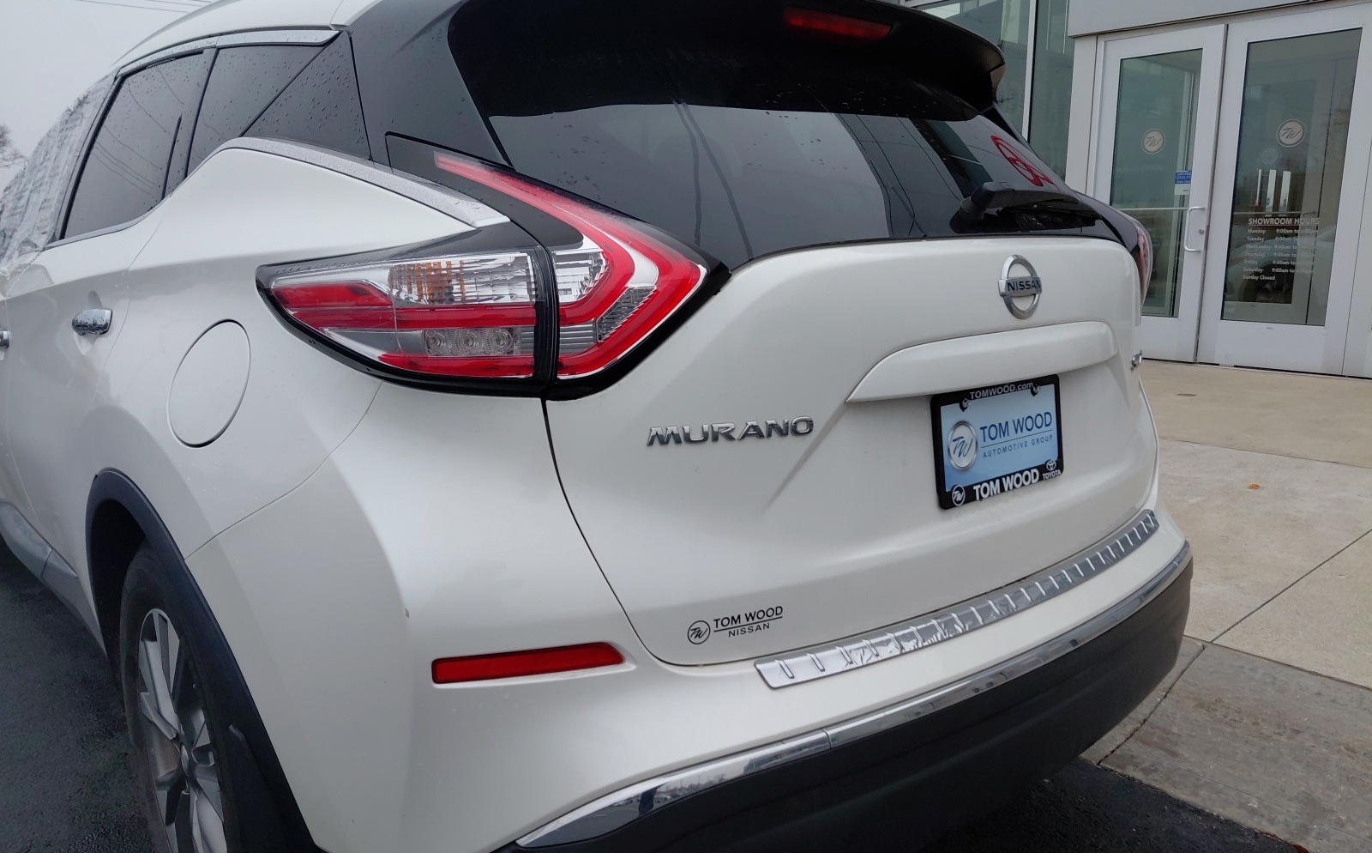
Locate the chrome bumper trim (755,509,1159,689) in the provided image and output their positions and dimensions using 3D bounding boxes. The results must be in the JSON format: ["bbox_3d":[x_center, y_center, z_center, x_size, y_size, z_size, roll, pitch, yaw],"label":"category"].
[{"bbox_3d":[0.471,0.229,1.434,0.980,0.042,0.080,-10,15,-39],"label":"chrome bumper trim"}]

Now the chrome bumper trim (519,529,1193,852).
[{"bbox_3d":[0.459,0.330,1.469,1.500,0.130,0.235,-10,15,-39],"label":"chrome bumper trim"}]

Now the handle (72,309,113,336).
[{"bbox_3d":[-0.982,-0.171,1.647,0.055,0.045,0.200,-10,15,-39],"label":"handle"}]

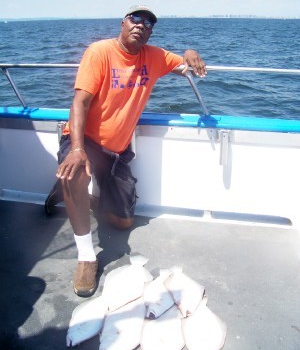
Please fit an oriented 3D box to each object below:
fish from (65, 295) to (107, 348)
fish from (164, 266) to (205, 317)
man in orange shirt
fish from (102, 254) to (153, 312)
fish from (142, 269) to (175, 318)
[{"bbox_3d":[-0.267,0.631,1.847,0.183,0.052,0.385,8,22,20],"label":"fish"},{"bbox_3d":[0.174,0.558,2.001,0.183,0.052,0.388,-2,21,-6],"label":"fish"},{"bbox_3d":[-0.085,-0.225,2.307,1.039,1.334,0.961,-5,21,-14],"label":"man in orange shirt"},{"bbox_3d":[-0.114,0.534,2.066,0.208,0.052,0.474,6,21,15],"label":"fish"},{"bbox_3d":[0.048,0.564,1.983,0.173,0.052,0.386,3,21,9],"label":"fish"}]

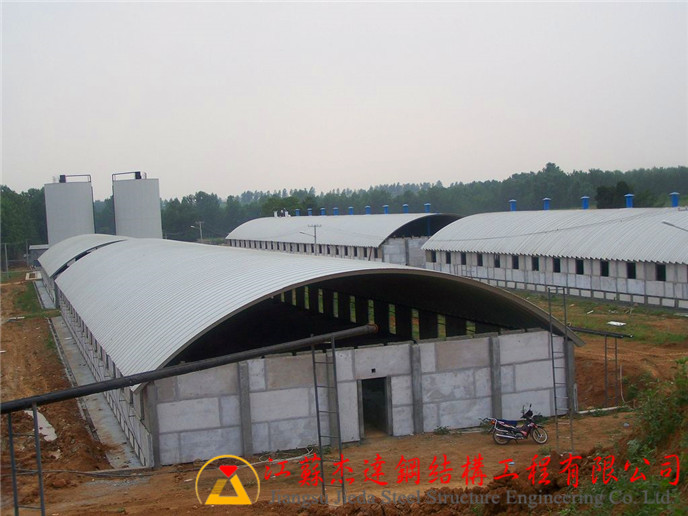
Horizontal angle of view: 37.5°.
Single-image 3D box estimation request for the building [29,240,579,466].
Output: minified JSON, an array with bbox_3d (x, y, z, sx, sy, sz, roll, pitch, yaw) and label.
[{"bbox_3d":[-16.728,1.188,86.538,15.272,5.450,113.856,-4,3,-18],"label":"building"}]

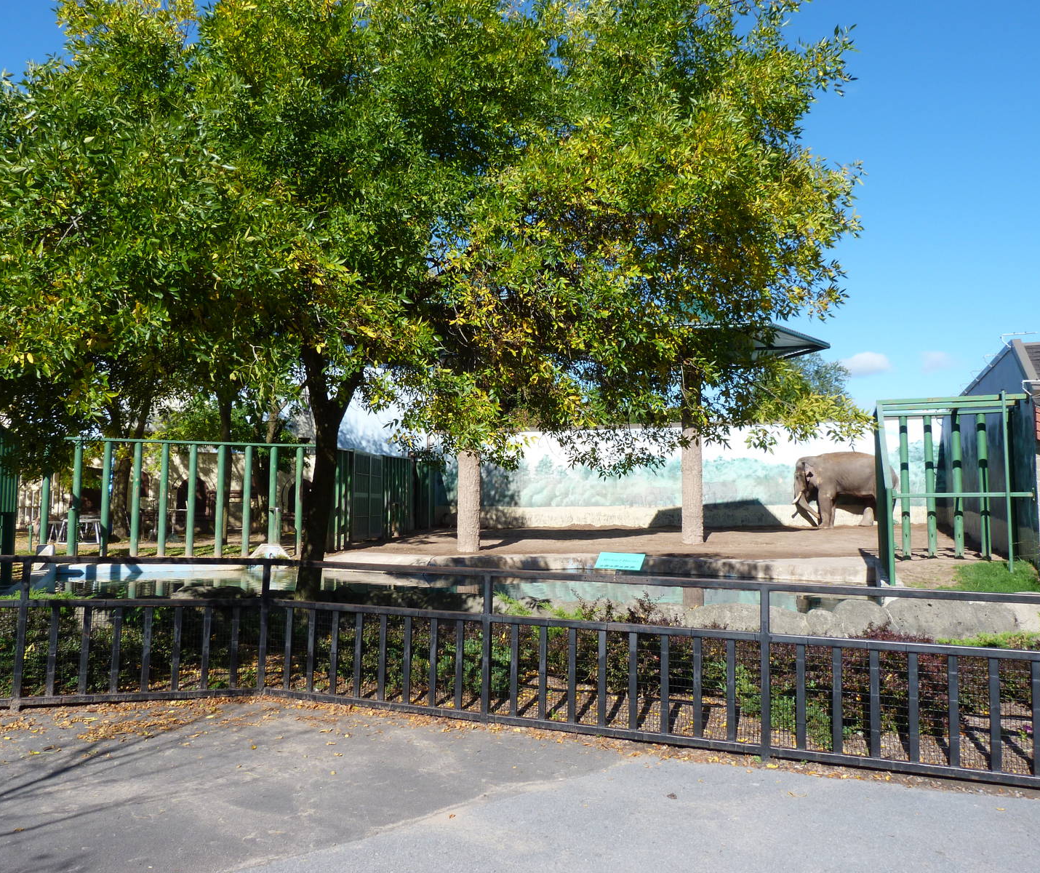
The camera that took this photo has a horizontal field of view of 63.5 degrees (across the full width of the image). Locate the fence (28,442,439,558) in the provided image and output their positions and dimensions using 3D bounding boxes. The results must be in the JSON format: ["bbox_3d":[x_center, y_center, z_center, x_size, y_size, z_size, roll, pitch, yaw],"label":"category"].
[{"bbox_3d":[-6.362,1.706,21.830,6.900,2.500,9.800,0,-5,3],"label":"fence"}]

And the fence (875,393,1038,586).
[{"bbox_3d":[7.310,0.938,14.206,2.150,2.950,3.400,-1,-5,20],"label":"fence"}]

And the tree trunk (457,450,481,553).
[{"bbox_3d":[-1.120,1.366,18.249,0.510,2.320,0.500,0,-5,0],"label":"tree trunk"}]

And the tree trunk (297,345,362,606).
[{"bbox_3d":[-2.002,0.465,8.791,0.620,2.840,0.450,0,-5,0],"label":"tree trunk"}]

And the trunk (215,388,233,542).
[{"bbox_3d":[-7.832,0.768,22.311,0.420,4.100,0.380,0,-5,0],"label":"trunk"}]

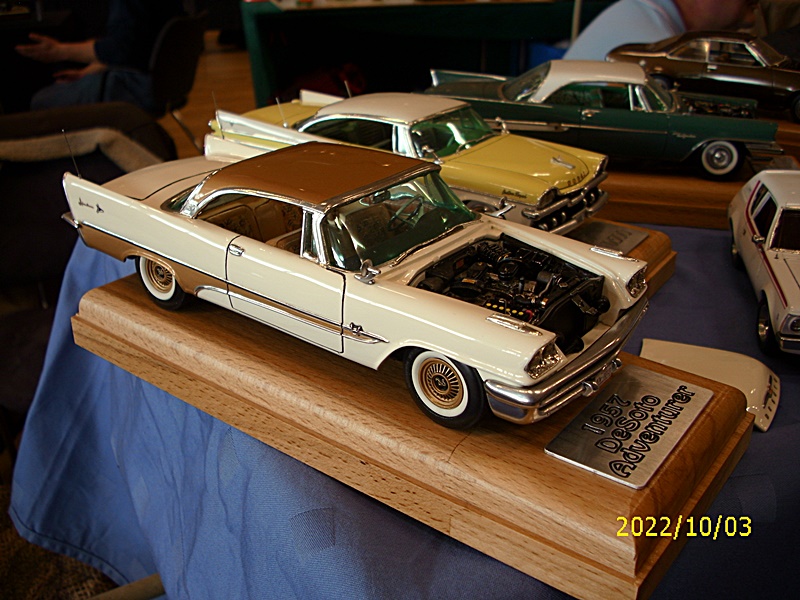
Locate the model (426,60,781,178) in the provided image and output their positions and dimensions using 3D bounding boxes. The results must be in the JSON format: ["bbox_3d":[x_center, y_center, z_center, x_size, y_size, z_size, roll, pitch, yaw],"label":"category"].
[{"bbox_3d":[0.108,-0.109,0.495,0.211,0.055,0.076,5,26,10],"label":"model"}]

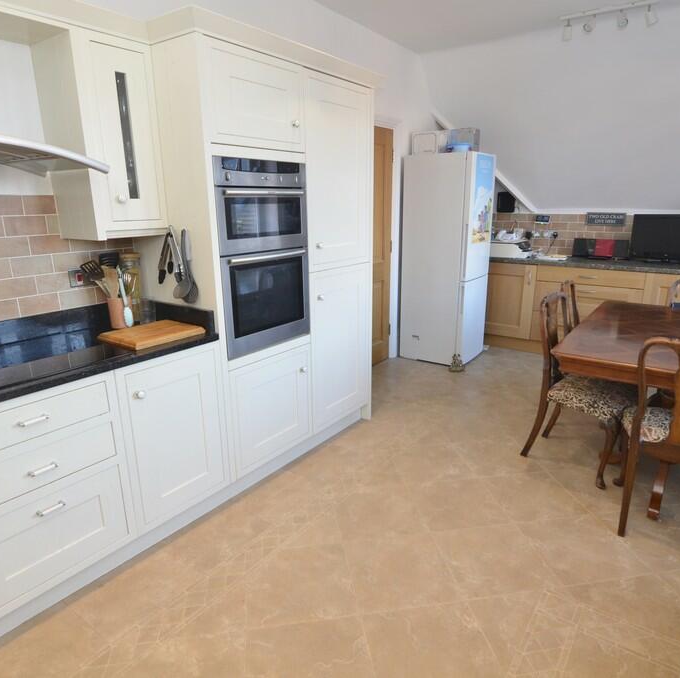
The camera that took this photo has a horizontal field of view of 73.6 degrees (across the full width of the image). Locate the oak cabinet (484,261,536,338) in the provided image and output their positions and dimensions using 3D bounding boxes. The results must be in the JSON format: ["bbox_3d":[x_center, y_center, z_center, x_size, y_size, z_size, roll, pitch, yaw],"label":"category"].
[{"bbox_3d":[1.855,-0.459,4.871,0.560,0.743,0.540,12,21,37],"label":"oak cabinet"}]

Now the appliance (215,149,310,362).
[{"bbox_3d":[-0.527,-0.437,2.374,0.530,0.905,0.578,12,20,37],"label":"appliance"}]

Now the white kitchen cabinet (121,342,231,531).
[{"bbox_3d":[-0.915,0.368,2.169,0.570,0.726,0.499,12,20,37],"label":"white kitchen cabinet"}]

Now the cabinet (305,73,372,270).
[{"bbox_3d":[-0.210,-0.951,2.740,0.570,0.978,0.613,12,20,37],"label":"cabinet"}]

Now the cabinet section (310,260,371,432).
[{"bbox_3d":[-0.198,-0.004,3.034,0.570,0.985,0.590,12,21,37],"label":"cabinet section"}]

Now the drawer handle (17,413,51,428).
[{"bbox_3d":[-1.025,0.278,1.521,0.032,0.018,0.090,12,20,37],"label":"drawer handle"}]

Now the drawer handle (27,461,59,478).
[{"bbox_3d":[-1.023,0.456,1.573,0.032,0.018,0.090,12,20,37],"label":"drawer handle"}]

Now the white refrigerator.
[{"bbox_3d":[1.034,-0.750,4.412,0.650,1.900,0.600,12,20,37],"label":"white refrigerator"}]

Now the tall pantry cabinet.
[{"bbox_3d":[-0.391,-0.402,2.659,0.580,2.015,1.220,12,20,37],"label":"tall pantry cabinet"}]

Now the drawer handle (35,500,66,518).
[{"bbox_3d":[-1.022,0.609,1.617,0.032,0.018,0.090,12,20,37],"label":"drawer handle"}]

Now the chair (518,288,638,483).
[{"bbox_3d":[1.398,0.251,2.592,0.520,0.970,0.500,14,21,41],"label":"chair"}]

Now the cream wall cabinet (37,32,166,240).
[{"bbox_3d":[-1.036,-0.842,2.005,0.360,0.770,0.330,12,20,37],"label":"cream wall cabinet"}]

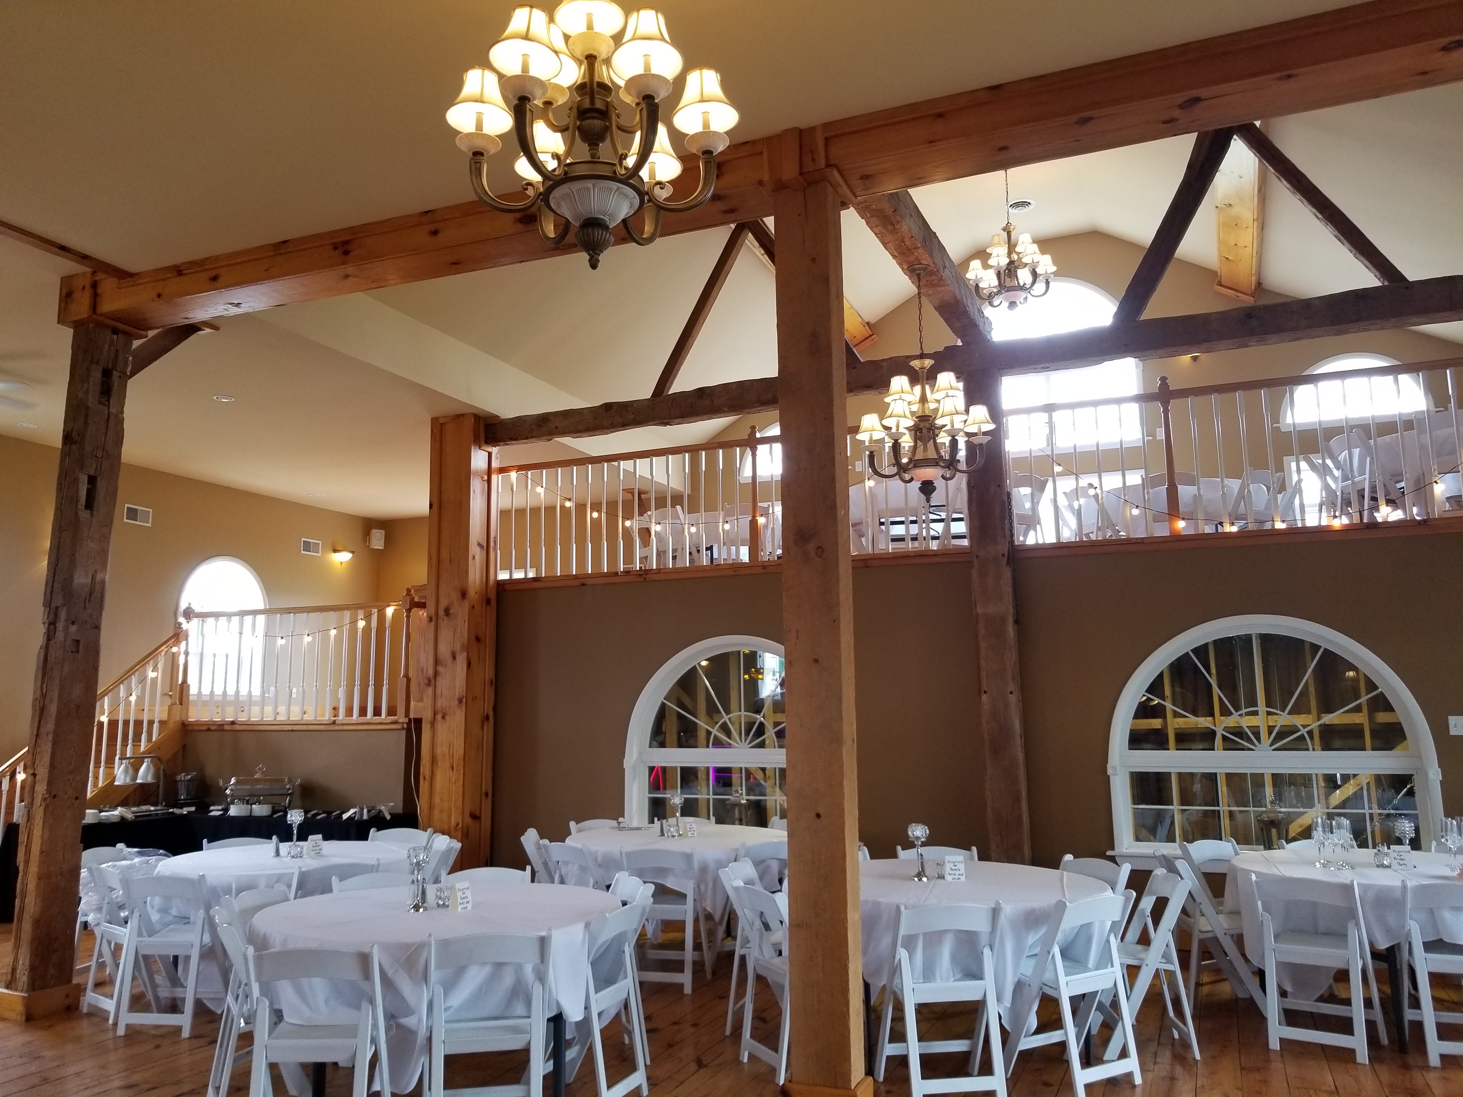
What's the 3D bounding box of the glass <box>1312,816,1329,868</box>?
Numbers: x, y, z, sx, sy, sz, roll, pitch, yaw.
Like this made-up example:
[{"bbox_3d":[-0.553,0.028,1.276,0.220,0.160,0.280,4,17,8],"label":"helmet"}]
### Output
[{"bbox_3d":[2.966,1.482,5.562,0.070,0.240,0.070,-1,-9,0],"label":"glass"}]

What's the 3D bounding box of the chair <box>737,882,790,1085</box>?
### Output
[{"bbox_3d":[0.312,1.937,5.009,0.460,0.780,0.445,3,-9,-25],"label":"chair"}]

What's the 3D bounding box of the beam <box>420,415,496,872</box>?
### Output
[{"bbox_3d":[-2.312,0.922,9.388,0.430,4.120,0.420,-4,-9,22],"label":"beam"}]

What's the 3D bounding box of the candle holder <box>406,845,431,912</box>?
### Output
[{"bbox_3d":[-1.318,1.381,4.642,0.105,0.280,0.105,-4,-10,22],"label":"candle holder"}]

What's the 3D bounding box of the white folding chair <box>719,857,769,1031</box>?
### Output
[{"bbox_3d":[0.226,2.027,5.580,0.470,0.780,0.450,-4,-9,19],"label":"white folding chair"}]

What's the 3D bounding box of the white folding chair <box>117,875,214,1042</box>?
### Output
[{"bbox_3d":[-2.872,2.080,5.746,0.445,0.780,0.460,-1,-8,5],"label":"white folding chair"}]

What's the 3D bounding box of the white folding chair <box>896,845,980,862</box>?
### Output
[{"bbox_3d":[1.172,2.098,6.091,0.450,0.780,0.470,-2,-9,6],"label":"white folding chair"}]

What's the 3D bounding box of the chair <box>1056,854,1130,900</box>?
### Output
[{"bbox_3d":[1.746,2.013,5.625,0.460,0.780,0.445,4,-9,-27],"label":"chair"}]

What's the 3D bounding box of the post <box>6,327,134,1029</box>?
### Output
[{"bbox_3d":[-3.807,0.639,6.280,0.270,3.830,0.270,-4,-10,22],"label":"post"}]

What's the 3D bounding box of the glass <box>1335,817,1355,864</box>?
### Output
[{"bbox_3d":[3.160,1.508,5.688,0.075,0.236,0.075,-4,-9,22],"label":"glass"}]

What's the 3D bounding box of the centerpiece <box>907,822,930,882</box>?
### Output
[{"bbox_3d":[0.913,1.459,5.318,0.105,0.285,0.105,-4,-10,22],"label":"centerpiece"}]

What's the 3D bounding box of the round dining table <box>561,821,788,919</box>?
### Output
[{"bbox_3d":[-0.394,2.313,7.279,1.550,0.760,1.550,-1,-9,0],"label":"round dining table"}]

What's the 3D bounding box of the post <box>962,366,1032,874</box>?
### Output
[{"bbox_3d":[1.878,0.662,7.762,0.250,4.120,0.250,-4,-10,22],"label":"post"}]

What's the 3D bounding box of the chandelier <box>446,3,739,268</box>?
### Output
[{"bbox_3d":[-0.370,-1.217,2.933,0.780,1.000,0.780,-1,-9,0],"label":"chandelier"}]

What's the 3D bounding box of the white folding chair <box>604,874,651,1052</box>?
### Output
[{"bbox_3d":[-0.619,1.924,5.032,0.450,0.785,0.445,4,-10,-26],"label":"white folding chair"}]

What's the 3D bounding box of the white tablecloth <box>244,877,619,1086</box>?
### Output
[{"bbox_3d":[-1.231,1.906,4.629,1.540,0.765,1.540,-4,-9,22],"label":"white tablecloth"}]

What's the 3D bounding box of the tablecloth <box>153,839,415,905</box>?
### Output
[{"bbox_3d":[-2.572,2.179,6.387,1.540,0.765,1.540,-4,-9,22],"label":"tablecloth"}]

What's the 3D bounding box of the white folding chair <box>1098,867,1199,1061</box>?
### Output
[{"bbox_3d":[1.890,1.919,5.142,0.450,0.785,0.445,-2,-9,7],"label":"white folding chair"}]

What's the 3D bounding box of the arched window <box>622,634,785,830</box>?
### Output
[{"bbox_3d":[0.052,1.510,8.658,2.000,1.620,0.180,-4,-10,22],"label":"arched window"}]

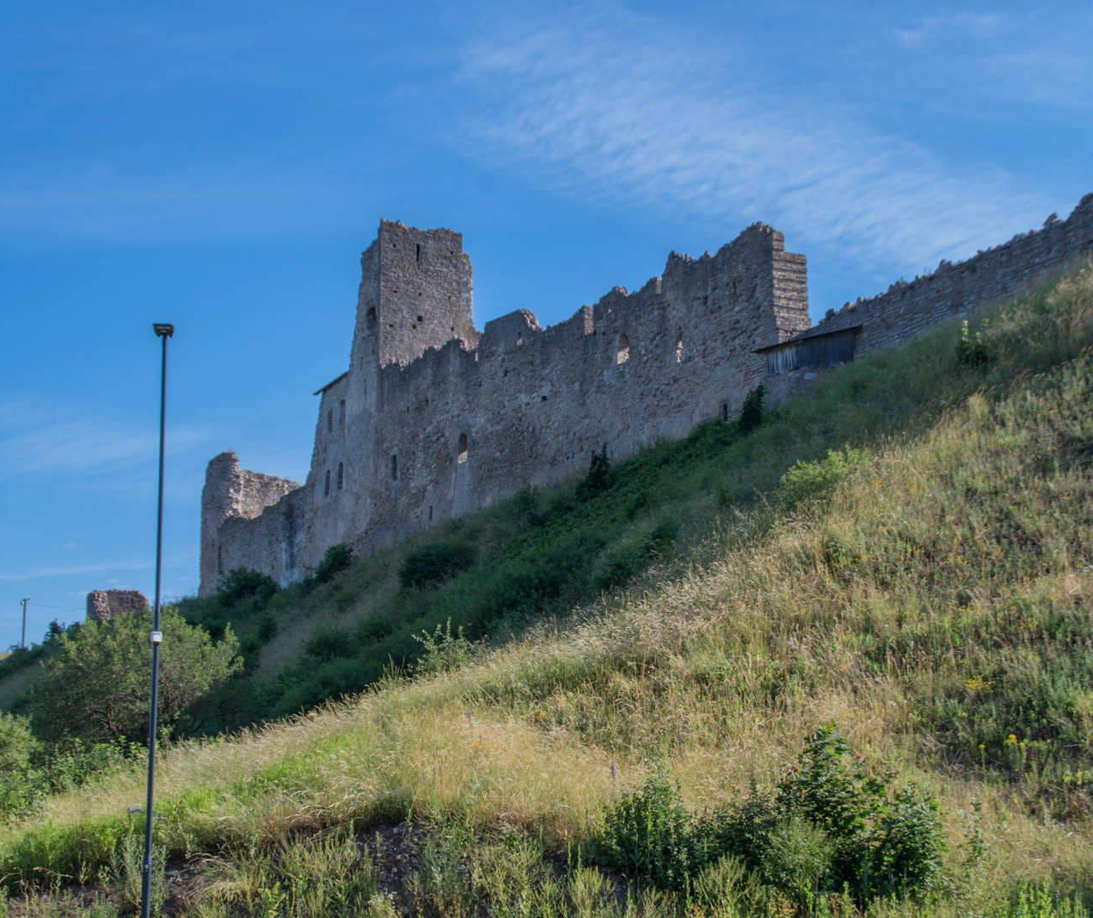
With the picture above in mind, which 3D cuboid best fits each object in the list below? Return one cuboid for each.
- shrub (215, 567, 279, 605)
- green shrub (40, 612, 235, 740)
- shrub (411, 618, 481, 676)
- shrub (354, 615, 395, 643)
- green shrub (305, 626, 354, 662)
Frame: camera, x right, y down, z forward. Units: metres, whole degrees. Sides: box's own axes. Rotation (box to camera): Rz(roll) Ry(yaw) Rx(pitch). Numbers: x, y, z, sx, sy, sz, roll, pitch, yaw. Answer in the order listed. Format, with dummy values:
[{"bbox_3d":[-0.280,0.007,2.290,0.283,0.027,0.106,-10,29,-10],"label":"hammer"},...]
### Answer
[{"bbox_3d":[-18.832,8.037,145.000,3.810,2.280,3.430,0,-10,0],"label":"shrub"},{"bbox_3d":[-10.625,5.707,60.000,5.380,3.460,4.840,0,-10,0],"label":"green shrub"},{"bbox_3d":[-1.912,3.606,44.000,1.320,1.120,1.190,0,-10,0],"label":"shrub"},{"bbox_3d":[-7.445,7.374,100.000,1.780,1.220,1.610,0,-10,0],"label":"shrub"},{"bbox_3d":[-9.418,8.008,100.000,2.160,1.540,1.940,0,-10,0],"label":"green shrub"}]

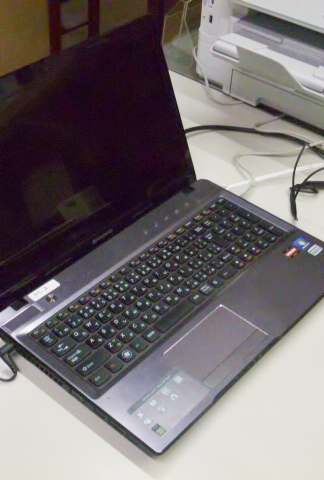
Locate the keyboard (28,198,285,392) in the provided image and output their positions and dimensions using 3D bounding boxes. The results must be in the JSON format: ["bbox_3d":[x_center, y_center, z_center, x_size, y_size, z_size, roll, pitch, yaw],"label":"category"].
[{"bbox_3d":[0.008,0.048,0.863,0.110,0.010,0.347,32,48,27],"label":"keyboard"}]

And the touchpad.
[{"bbox_3d":[0.061,0.116,0.794,0.068,0.005,0.101,32,48,27],"label":"touchpad"}]

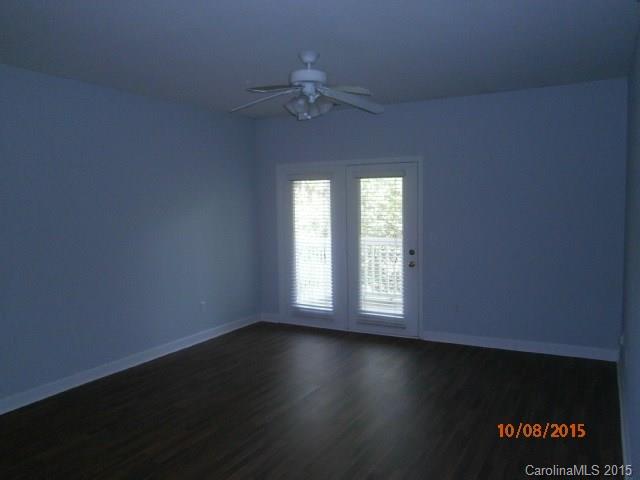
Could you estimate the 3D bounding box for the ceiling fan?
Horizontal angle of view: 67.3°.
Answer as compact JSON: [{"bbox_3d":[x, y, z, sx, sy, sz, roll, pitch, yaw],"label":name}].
[{"bbox_3d":[-0.088,-1.173,3.660,1.260,0.500,1.240,-1,5,0],"label":"ceiling fan"}]

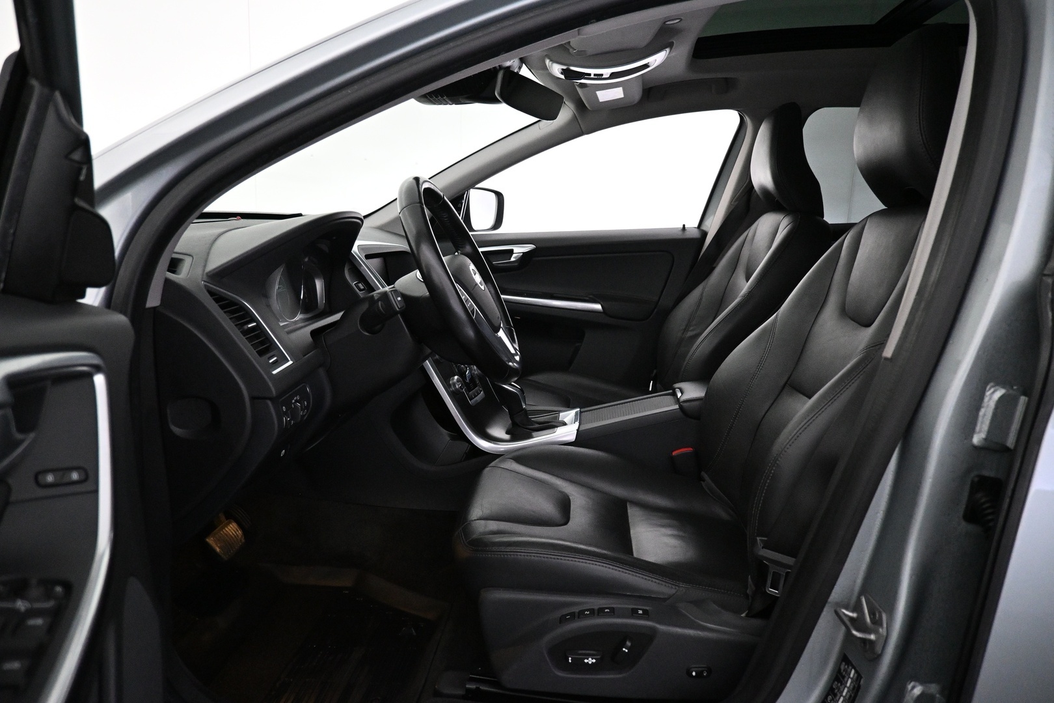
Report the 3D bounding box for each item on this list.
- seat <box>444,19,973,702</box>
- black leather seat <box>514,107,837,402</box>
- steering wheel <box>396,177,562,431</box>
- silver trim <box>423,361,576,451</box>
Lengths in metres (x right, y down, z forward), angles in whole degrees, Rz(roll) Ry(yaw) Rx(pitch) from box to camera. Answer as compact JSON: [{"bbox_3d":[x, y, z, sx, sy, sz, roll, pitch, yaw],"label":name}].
[{"bbox_3d":[0.294,-0.003,1.154,0.785,1.010,0.540,3,11,5],"label":"seat"},{"bbox_3d":[0.358,-0.143,1.898,0.785,1.010,0.540,3,11,5],"label":"black leather seat"},{"bbox_3d":[-0.124,-0.110,1.186,0.110,0.378,0.378,-25,7,10],"label":"steering wheel"},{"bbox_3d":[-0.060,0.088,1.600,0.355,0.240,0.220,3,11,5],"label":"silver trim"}]

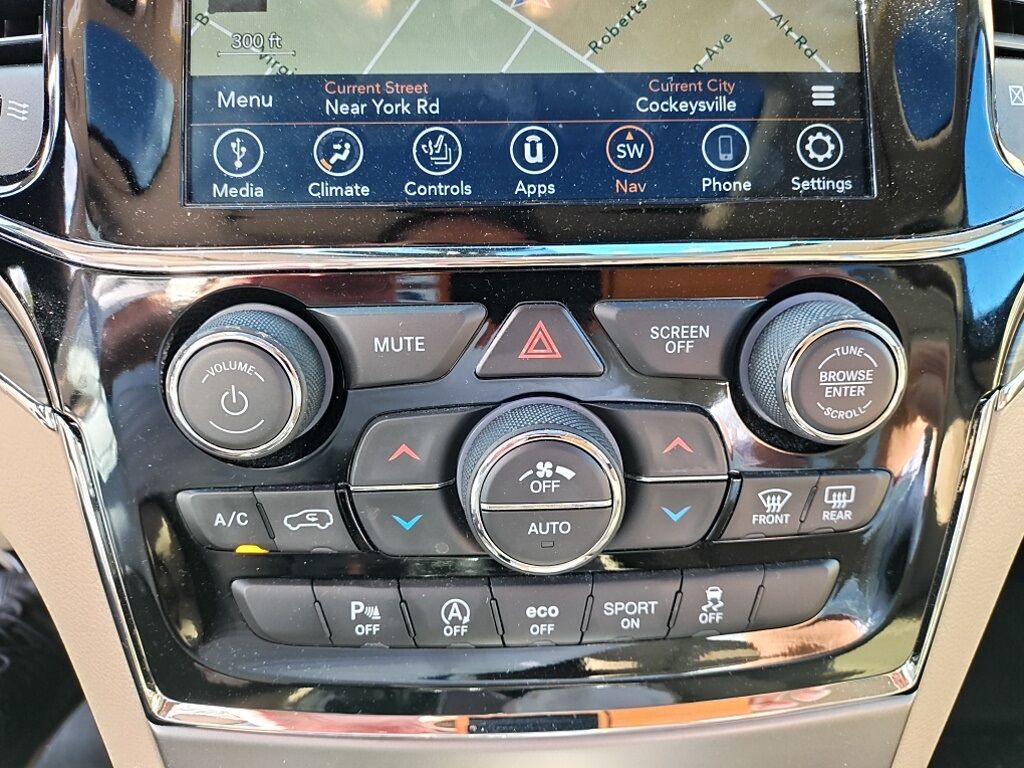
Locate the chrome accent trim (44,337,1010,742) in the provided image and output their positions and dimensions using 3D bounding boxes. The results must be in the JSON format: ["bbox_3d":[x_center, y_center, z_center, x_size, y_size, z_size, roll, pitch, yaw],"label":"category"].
[{"bbox_3d":[0.007,0.049,0.206,0.250,0.110,0.022,-1,14,-2],"label":"chrome accent trim"}]

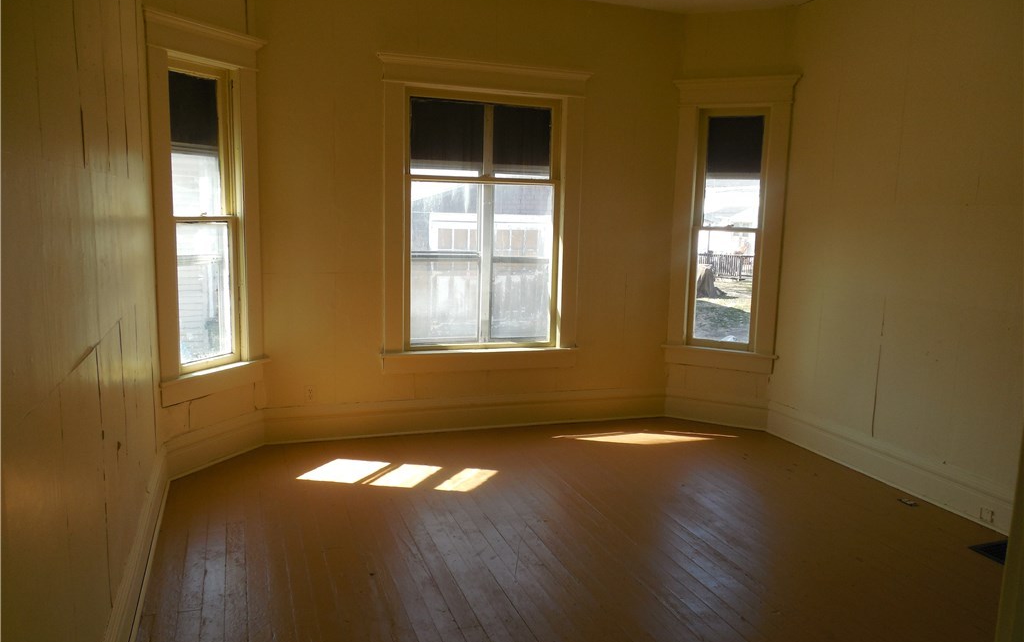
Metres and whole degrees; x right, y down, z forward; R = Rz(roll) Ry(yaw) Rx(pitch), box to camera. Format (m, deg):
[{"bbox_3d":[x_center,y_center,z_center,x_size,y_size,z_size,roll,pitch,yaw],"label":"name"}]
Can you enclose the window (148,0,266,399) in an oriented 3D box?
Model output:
[{"bbox_3d":[-1.651,-0.582,4.094,0.120,1.988,0.750,6,10,25],"label":"window"}]

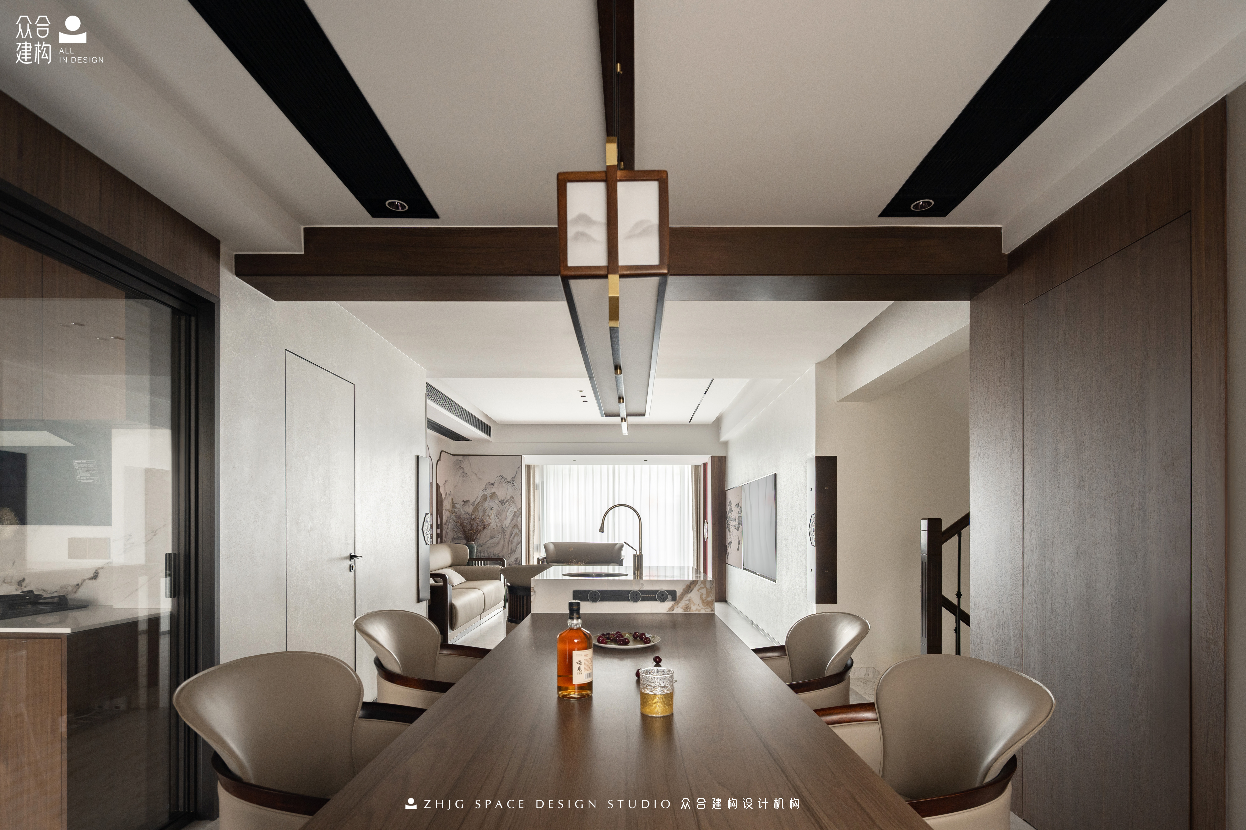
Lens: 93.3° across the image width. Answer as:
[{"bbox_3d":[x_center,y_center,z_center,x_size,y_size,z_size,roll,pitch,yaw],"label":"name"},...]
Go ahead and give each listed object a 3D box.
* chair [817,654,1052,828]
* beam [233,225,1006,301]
[{"bbox_3d":[0.635,1.030,1.385,0.600,0.840,0.600,0,-6,0],"label":"chair"},{"bbox_3d":[-0.004,-0.675,2.680,3.280,0.215,0.350,0,-6,0],"label":"beam"}]

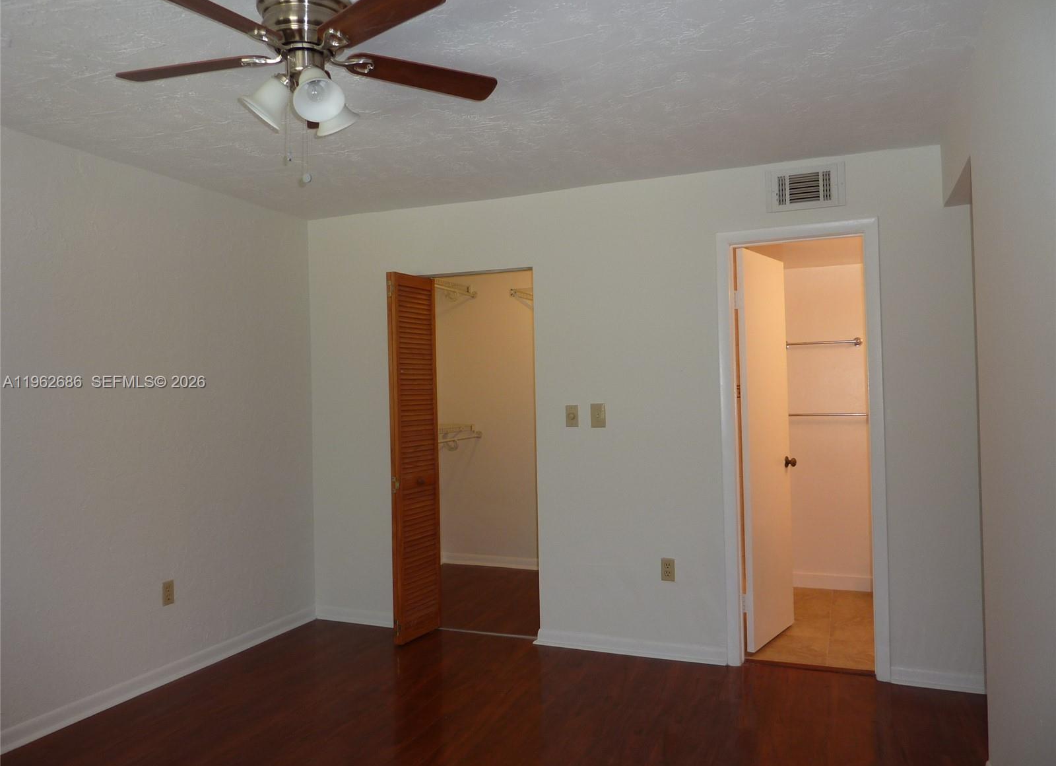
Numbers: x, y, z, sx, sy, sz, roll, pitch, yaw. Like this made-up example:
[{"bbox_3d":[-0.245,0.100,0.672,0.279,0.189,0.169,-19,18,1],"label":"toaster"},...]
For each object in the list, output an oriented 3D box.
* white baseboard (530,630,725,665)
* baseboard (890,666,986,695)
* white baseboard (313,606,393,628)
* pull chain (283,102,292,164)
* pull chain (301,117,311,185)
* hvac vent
[{"bbox_3d":[0.507,1.354,3.931,1.009,0.083,0.020,-1,-1,22],"label":"white baseboard"},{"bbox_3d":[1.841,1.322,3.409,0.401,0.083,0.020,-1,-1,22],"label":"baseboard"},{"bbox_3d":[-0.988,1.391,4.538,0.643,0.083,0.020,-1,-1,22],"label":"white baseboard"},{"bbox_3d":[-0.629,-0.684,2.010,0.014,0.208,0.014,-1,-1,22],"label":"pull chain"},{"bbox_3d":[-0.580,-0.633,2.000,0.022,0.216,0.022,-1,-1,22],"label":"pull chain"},{"bbox_3d":[1.314,-0.925,3.613,0.350,0.202,0.020,-1,-1,22],"label":"hvac vent"}]

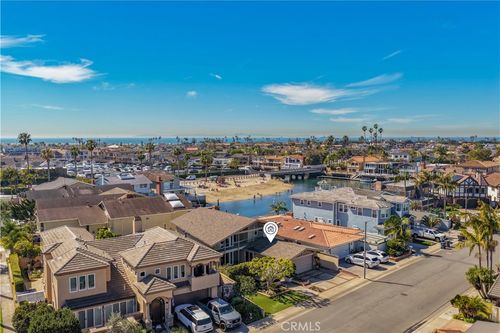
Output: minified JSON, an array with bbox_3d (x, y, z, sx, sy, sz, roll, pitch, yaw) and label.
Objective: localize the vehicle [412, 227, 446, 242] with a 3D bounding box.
[{"bbox_3d":[31.720,12.100,69.680,5.700,1.900,2.000,4,6,40],"label":"vehicle"}]

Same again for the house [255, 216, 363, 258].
[{"bbox_3d":[8.350,11.000,65.370,11.740,4.760,19.940,-4,6,-43],"label":"house"}]

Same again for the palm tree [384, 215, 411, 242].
[{"bbox_3d":[23.519,10.464,61.977,4.000,5.700,4.000,0,4,0],"label":"palm tree"}]

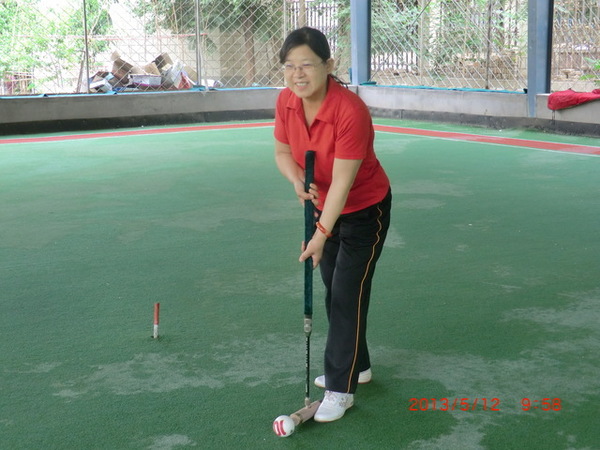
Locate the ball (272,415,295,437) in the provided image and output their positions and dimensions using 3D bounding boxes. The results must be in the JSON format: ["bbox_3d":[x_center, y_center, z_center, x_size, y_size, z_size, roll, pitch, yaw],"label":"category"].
[{"bbox_3d":[-0.056,0.700,3.320,0.075,0.075,0.075,-1,10,0],"label":"ball"}]

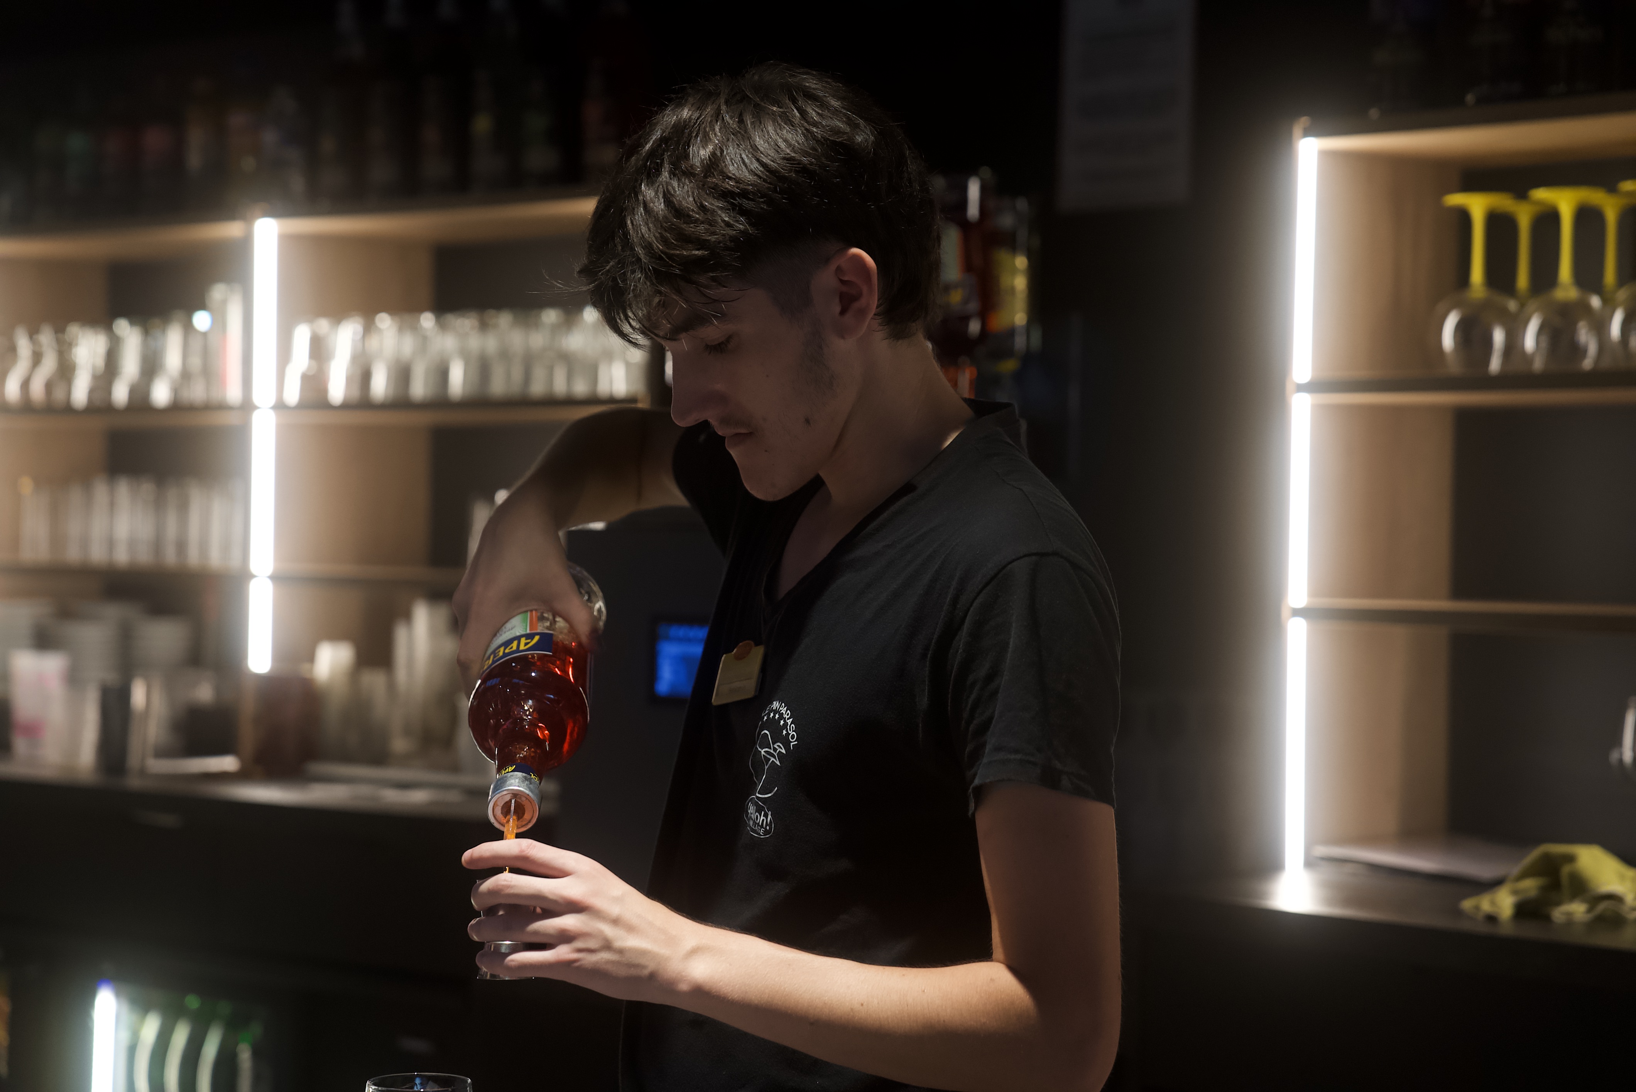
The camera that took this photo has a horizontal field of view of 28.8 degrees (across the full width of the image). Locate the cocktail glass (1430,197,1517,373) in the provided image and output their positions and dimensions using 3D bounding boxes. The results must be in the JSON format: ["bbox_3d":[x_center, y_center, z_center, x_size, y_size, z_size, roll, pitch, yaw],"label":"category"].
[{"bbox_3d":[0.759,-0.303,3.686,0.101,0.209,0.101,1,0,0],"label":"cocktail glass"}]

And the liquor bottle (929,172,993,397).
[{"bbox_3d":[0.182,-0.328,4.100,0.088,0.310,0.088,1,0,0],"label":"liquor bottle"}]

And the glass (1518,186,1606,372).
[{"bbox_3d":[0.844,-0.302,3.615,0.101,0.209,0.101,1,0,39],"label":"glass"}]

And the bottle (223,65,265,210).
[{"bbox_3d":[-0.924,-0.654,5.124,0.070,0.230,0.070,1,0,0],"label":"bottle"}]

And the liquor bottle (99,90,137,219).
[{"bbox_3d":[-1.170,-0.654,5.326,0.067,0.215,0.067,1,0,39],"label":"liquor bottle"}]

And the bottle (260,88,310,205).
[{"bbox_3d":[-0.848,-0.632,5.061,0.077,0.200,0.077,1,0,39],"label":"bottle"}]

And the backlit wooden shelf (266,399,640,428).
[{"bbox_3d":[-0.436,-0.207,4.797,0.768,0.022,0.341,1,0,39],"label":"backlit wooden shelf"}]

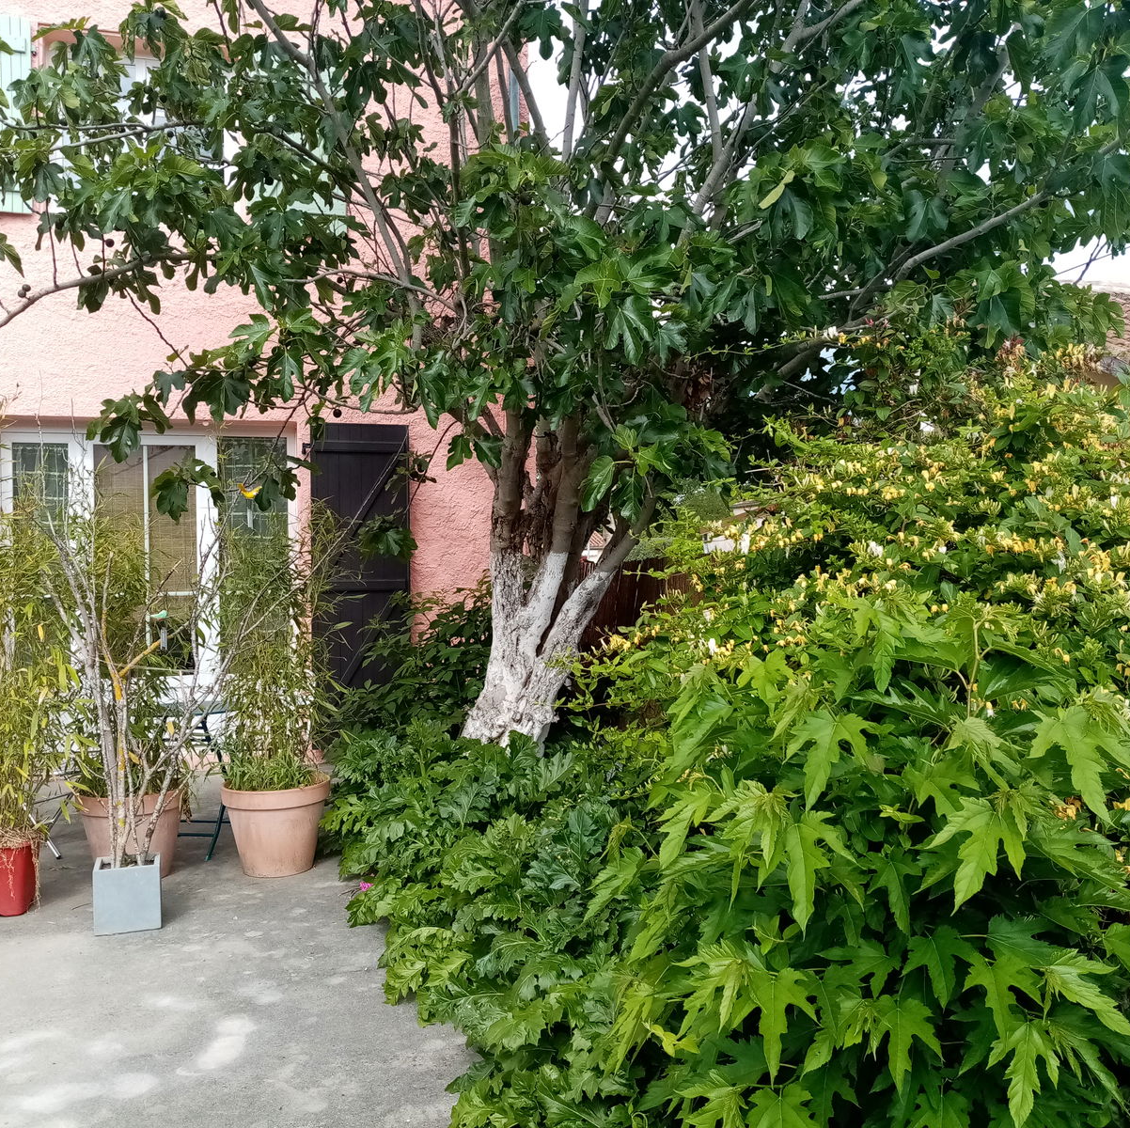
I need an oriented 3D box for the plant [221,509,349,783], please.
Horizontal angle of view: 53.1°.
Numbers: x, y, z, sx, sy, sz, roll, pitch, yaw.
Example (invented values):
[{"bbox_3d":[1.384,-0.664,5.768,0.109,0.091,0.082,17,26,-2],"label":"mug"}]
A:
[{"bbox_3d":[-1.346,0.381,5.360,0.560,1.320,0.540,-1,2,-19],"label":"plant"}]

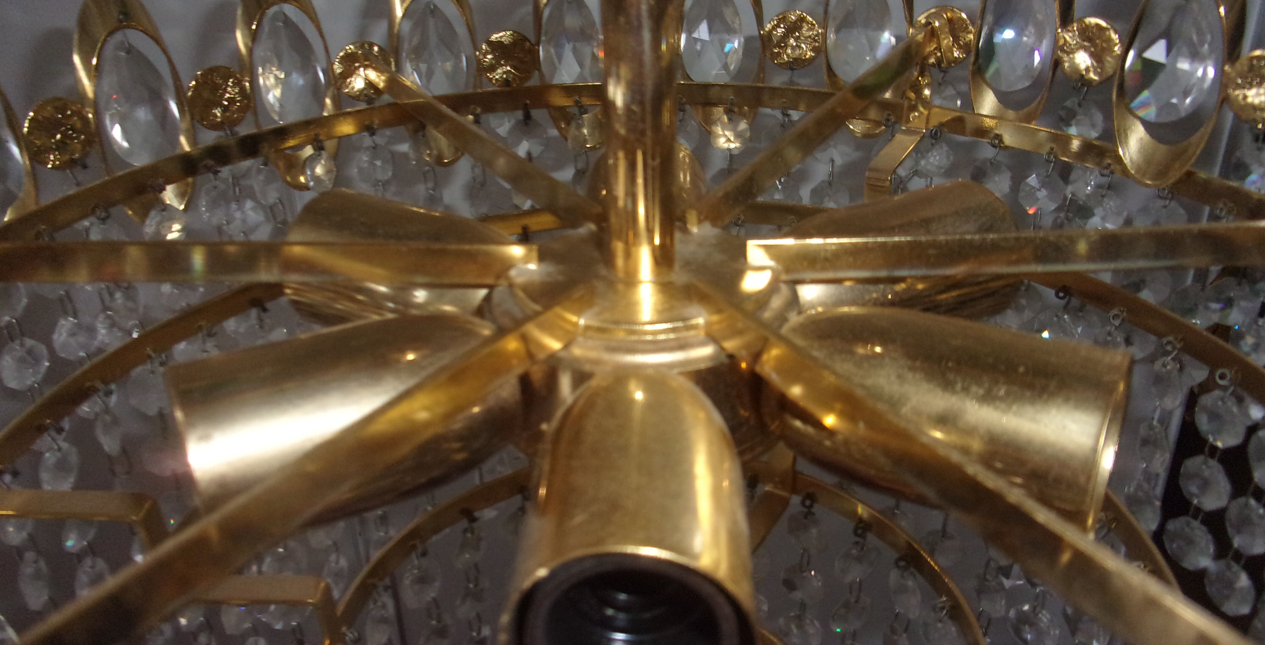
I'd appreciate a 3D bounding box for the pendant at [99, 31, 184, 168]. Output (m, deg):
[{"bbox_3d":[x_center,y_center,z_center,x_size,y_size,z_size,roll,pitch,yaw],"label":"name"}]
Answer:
[{"bbox_3d":[-0.196,-0.086,0.405,0.014,0.051,0.031,18,27,35],"label":"pendant"}]

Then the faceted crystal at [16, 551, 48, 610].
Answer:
[{"bbox_3d":[-0.171,0.074,0.292,0.008,0.021,0.018,-4,27,-3],"label":"faceted crystal"}]

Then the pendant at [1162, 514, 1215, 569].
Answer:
[{"bbox_3d":[0.139,0.055,0.255,0.007,0.014,0.014,-10,29,-14],"label":"pendant"}]

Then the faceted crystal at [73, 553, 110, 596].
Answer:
[{"bbox_3d":[-0.171,0.082,0.325,0.008,0.020,0.018,0,27,4],"label":"faceted crystal"}]

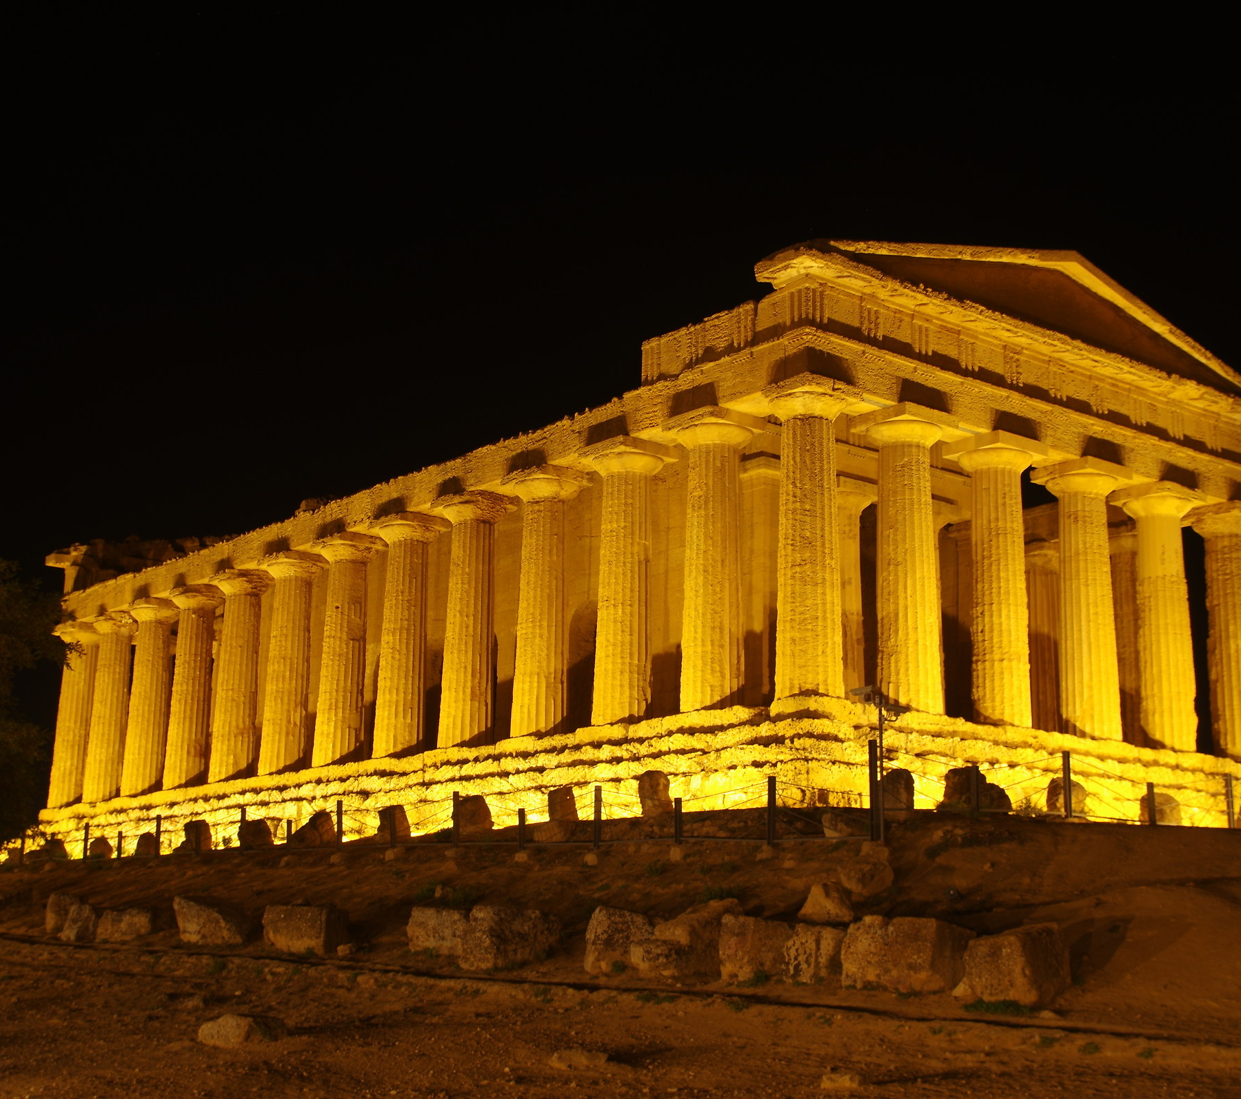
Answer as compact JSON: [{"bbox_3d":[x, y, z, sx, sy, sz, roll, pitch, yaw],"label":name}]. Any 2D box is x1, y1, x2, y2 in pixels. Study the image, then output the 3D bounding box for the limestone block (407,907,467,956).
[{"bbox_3d":[-2.359,5.002,23.400,0.723,0.602,0.579,0,-13,3],"label":"limestone block"}]

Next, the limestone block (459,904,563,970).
[{"bbox_3d":[-1.375,4.842,22.300,0.940,0.766,0.854,12,-17,-38],"label":"limestone block"}]

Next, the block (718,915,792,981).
[{"bbox_3d":[1.425,4.210,18.900,0.582,0.685,0.529,12,-17,-38],"label":"block"}]

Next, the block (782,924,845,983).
[{"bbox_3d":[1.969,4.112,18.200,0.452,0.575,0.411,12,-17,-38],"label":"block"}]

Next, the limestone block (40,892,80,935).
[{"bbox_3d":[-10.656,6.953,34.100,0.512,0.793,0.409,-1,-13,8],"label":"limestone block"}]

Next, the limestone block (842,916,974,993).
[{"bbox_3d":[2.935,4.140,18.300,1.143,0.749,0.743,-9,-16,35],"label":"limestone block"}]

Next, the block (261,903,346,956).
[{"bbox_3d":[-4.449,5.388,25.300,0.927,0.685,0.696,-2,-14,14],"label":"block"}]

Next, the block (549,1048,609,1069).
[{"bbox_3d":[-0.277,3.444,12.100,0.385,0.123,0.289,1,-13,0],"label":"block"}]

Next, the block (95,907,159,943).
[{"bbox_3d":[-8.648,6.605,31.500,0.937,0.586,0.562,-1,-14,10],"label":"block"}]

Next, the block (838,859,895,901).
[{"bbox_3d":[3.026,4.060,22.000,0.573,0.497,0.487,-6,-15,27],"label":"block"}]

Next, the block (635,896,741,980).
[{"bbox_3d":[0.751,4.299,19.800,0.804,0.846,0.804,12,-17,-38],"label":"block"}]

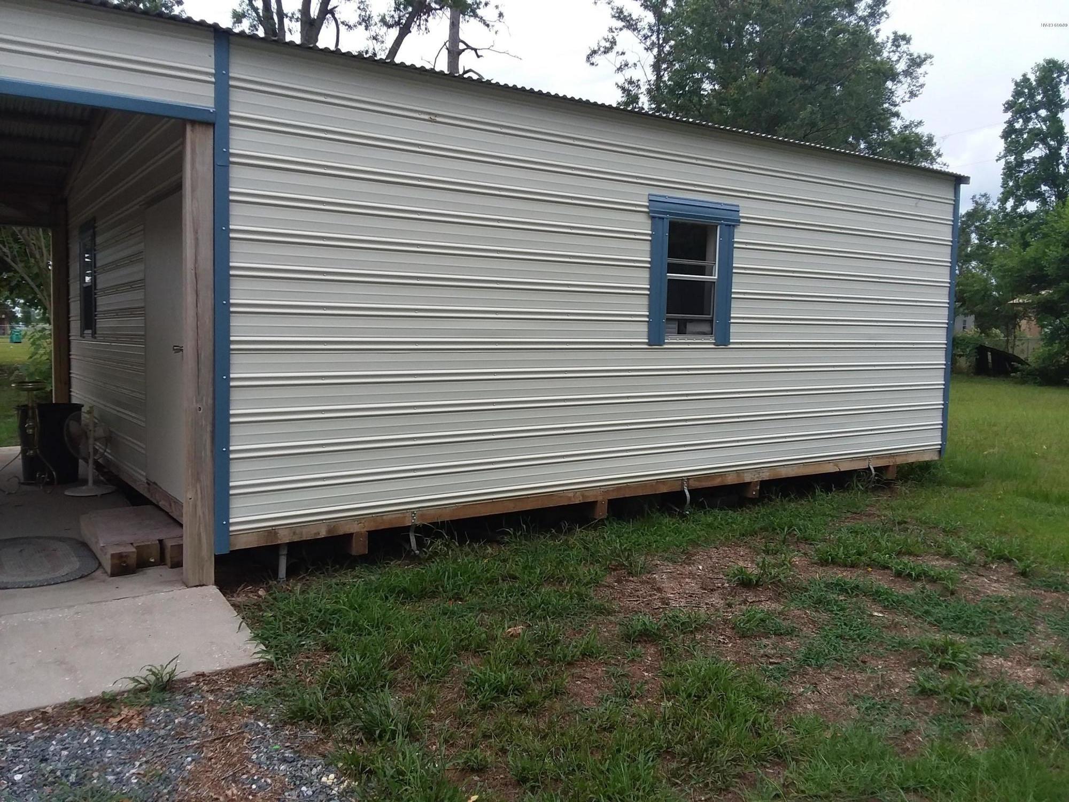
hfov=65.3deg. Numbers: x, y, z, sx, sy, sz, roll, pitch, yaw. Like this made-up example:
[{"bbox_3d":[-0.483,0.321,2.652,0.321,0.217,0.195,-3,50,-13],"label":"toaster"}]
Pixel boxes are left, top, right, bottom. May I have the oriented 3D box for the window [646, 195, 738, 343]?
[{"bbox_3d":[1.295,-1.021,6.686,0.943,1.162,0.074,-2,6,-33],"label":"window"}]

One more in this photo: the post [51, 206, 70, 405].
[{"bbox_3d":[-5.314,-0.789,9.373,0.143,2.898,0.143,-3,6,-36],"label":"post"}]

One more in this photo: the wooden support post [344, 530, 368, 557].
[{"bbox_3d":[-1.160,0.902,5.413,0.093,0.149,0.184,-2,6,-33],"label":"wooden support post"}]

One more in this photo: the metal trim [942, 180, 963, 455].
[{"bbox_3d":[4.328,-0.833,8.734,0.085,2.912,0.083,-2,6,-33],"label":"metal trim"}]

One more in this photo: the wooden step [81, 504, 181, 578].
[{"bbox_3d":[-2.715,0.917,5.646,0.485,0.155,1.360,-2,5,-35],"label":"wooden step"}]

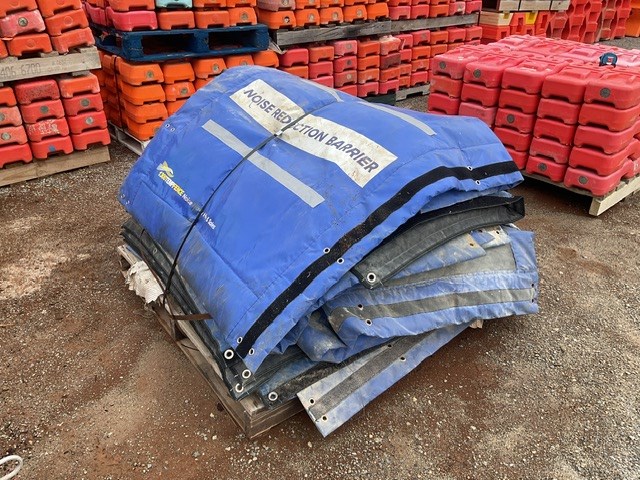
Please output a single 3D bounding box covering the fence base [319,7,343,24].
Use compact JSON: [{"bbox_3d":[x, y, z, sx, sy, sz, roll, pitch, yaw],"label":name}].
[{"bbox_3d":[-0.064,-1.930,4.527,0.232,0.127,0.580,-18,35,-29],"label":"fence base"}]

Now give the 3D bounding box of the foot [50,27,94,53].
[{"bbox_3d":[-1.671,-1.309,3.384,0.229,0.124,0.580,-26,39,-37],"label":"foot"}]

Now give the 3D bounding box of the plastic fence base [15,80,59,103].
[{"bbox_3d":[-1.903,-1.015,3.454,0.238,0.124,0.600,-22,36,-34],"label":"plastic fence base"}]

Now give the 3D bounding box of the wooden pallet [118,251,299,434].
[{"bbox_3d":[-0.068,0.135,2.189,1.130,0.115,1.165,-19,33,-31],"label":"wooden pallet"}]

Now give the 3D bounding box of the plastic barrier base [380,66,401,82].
[{"bbox_3d":[0.409,-1.493,4.660,0.230,0.120,0.580,-19,33,-31],"label":"plastic barrier base"}]

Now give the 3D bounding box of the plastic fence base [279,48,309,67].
[{"bbox_3d":[-0.349,-1.421,4.079,0.230,0.120,0.580,-19,33,-31],"label":"plastic fence base"}]

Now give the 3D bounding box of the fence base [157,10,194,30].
[{"bbox_3d":[-1.069,-1.520,3.609,0.230,0.120,0.580,-17,33,-29],"label":"fence base"}]

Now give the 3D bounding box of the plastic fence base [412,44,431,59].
[{"bbox_3d":[0.716,-1.760,4.935,0.230,0.120,0.580,-21,34,-33],"label":"plastic fence base"}]

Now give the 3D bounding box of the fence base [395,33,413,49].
[{"bbox_3d":[0.562,-1.863,4.909,0.229,0.124,0.580,-20,36,-31],"label":"fence base"}]

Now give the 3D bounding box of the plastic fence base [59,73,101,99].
[{"bbox_3d":[-1.707,-1.091,3.592,0.238,0.124,0.600,-22,36,-34],"label":"plastic fence base"}]

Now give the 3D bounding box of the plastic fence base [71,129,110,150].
[{"bbox_3d":[-1.641,-0.769,3.662,0.229,0.124,0.580,-20,36,-31],"label":"plastic fence base"}]

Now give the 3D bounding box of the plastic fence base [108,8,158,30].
[{"bbox_3d":[-1.276,-1.463,3.497,0.230,0.120,0.580,-17,33,-29],"label":"plastic fence base"}]

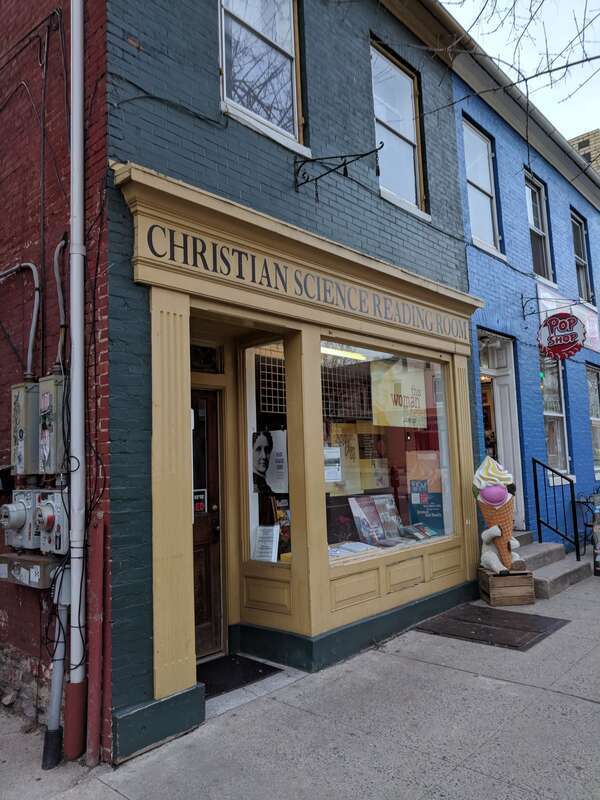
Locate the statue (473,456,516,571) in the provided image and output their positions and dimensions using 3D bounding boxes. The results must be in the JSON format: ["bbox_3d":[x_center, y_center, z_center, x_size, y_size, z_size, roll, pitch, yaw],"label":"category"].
[{"bbox_3d":[2.139,1.247,6.595,0.460,1.230,0.460,2,-7,-34],"label":"statue"}]

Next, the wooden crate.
[{"bbox_3d":[2.229,2.016,6.496,0.464,0.315,0.352,-2,-6,-1],"label":"wooden crate"}]

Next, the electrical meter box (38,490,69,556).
[{"bbox_3d":[-1.443,0.719,3.560,0.300,0.360,0.220,-7,-8,41],"label":"electrical meter box"}]

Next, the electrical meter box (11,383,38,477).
[{"bbox_3d":[-1.776,0.191,3.946,0.200,0.590,0.140,-7,-8,41],"label":"electrical meter box"}]

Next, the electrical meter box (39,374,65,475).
[{"bbox_3d":[-1.479,0.157,3.684,0.205,0.585,0.140,-7,-8,41],"label":"electrical meter box"}]

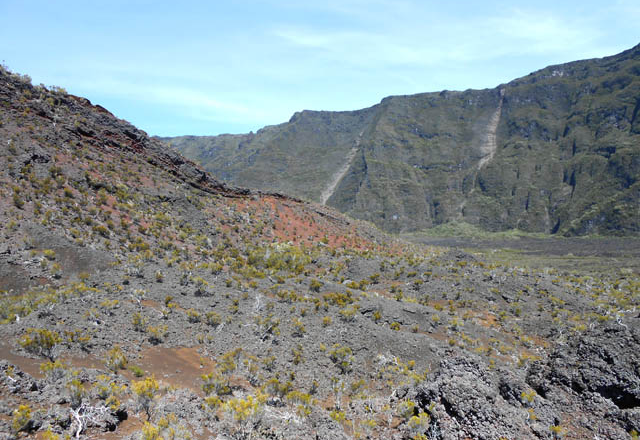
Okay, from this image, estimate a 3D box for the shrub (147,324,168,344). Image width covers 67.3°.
[{"bbox_3d":[-6.816,4.802,20.162,0.919,0.810,0.845,0,0,0],"label":"shrub"}]

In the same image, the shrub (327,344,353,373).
[{"bbox_3d":[0.693,4.717,16.253,0.808,0.979,0.743,0,0,0],"label":"shrub"}]

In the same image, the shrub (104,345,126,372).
[{"bbox_3d":[-7.002,4.743,16.460,0.750,0.926,0.690,0,0,0],"label":"shrub"}]

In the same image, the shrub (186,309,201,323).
[{"bbox_3d":[-6.435,4.858,24.452,0.710,0.689,0.653,0,0,0],"label":"shrub"}]

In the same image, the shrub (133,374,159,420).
[{"bbox_3d":[-4.548,4.626,12.529,0.674,1.157,0.620,0,0,0],"label":"shrub"}]

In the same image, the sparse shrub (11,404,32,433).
[{"bbox_3d":[-7.335,4.878,11.813,0.538,0.665,0.495,0,0,0],"label":"sparse shrub"}]

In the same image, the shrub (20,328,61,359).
[{"bbox_3d":[-10.465,4.645,17.934,1.554,1.149,1.430,0,0,0],"label":"shrub"}]

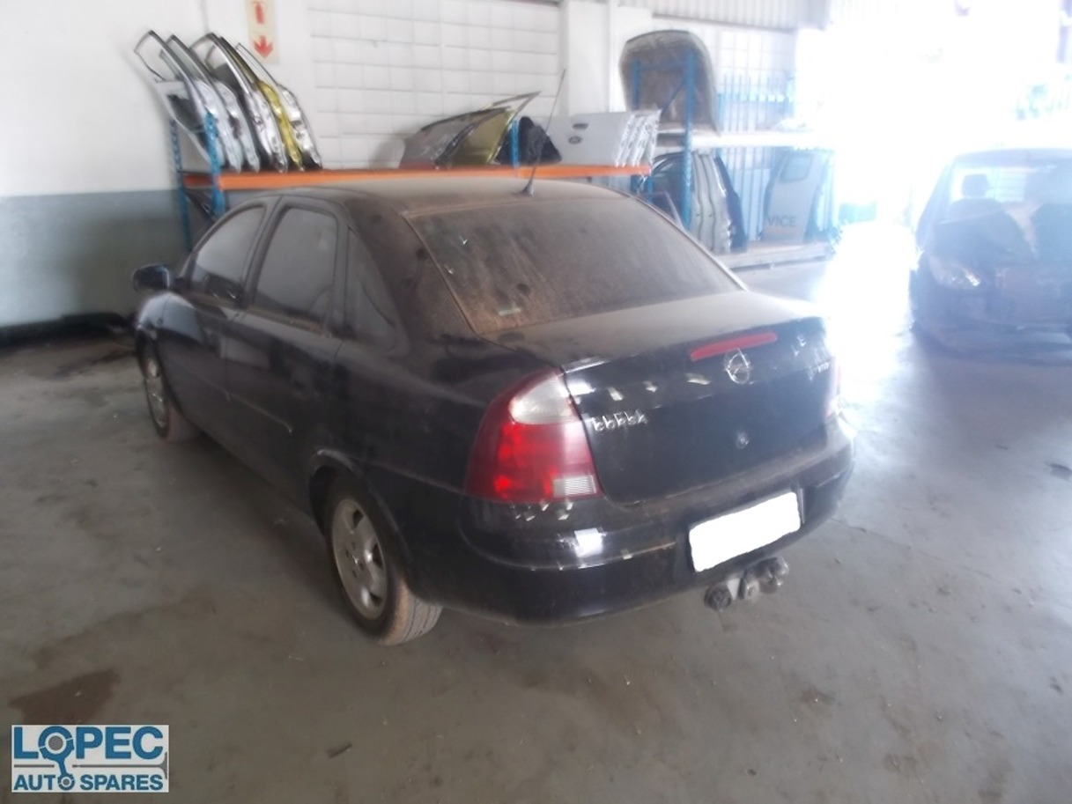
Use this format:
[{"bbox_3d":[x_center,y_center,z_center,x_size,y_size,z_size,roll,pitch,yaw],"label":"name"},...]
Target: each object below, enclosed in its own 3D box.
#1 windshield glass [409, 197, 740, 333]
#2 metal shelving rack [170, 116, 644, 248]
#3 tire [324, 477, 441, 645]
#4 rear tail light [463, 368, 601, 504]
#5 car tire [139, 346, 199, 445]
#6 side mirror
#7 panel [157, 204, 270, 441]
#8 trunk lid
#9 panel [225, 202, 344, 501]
[{"bbox_3d":[0.141,-0.505,2.679,1.170,0.100,0.630,-13,52,-36],"label":"windshield glass"},{"bbox_3d":[-0.966,-1.984,8.535,4.987,1.880,1.050,-13,21,-34],"label":"metal shelving rack"},{"bbox_3d":[-0.497,0.486,2.633,0.185,0.575,0.575,-13,21,-36],"label":"tire"},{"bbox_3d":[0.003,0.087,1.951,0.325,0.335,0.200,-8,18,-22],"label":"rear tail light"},{"bbox_3d":[-2.022,-0.069,4.523,0.185,0.575,0.575,-13,21,-36],"label":"car tire"},{"bbox_3d":[-1.810,-0.581,3.792,0.185,0.142,0.130,-13,21,-36],"label":"side mirror"},{"bbox_3d":[-1.429,-0.382,3.656,0.250,1.090,1.180,-13,21,-36],"label":"panel"},{"bbox_3d":[0.442,-0.059,2.414,1.140,0.400,0.500,-13,21,-36],"label":"trunk lid"},{"bbox_3d":[-0.860,-0.175,2.951,0.250,1.090,1.150,-13,21,-36],"label":"panel"}]

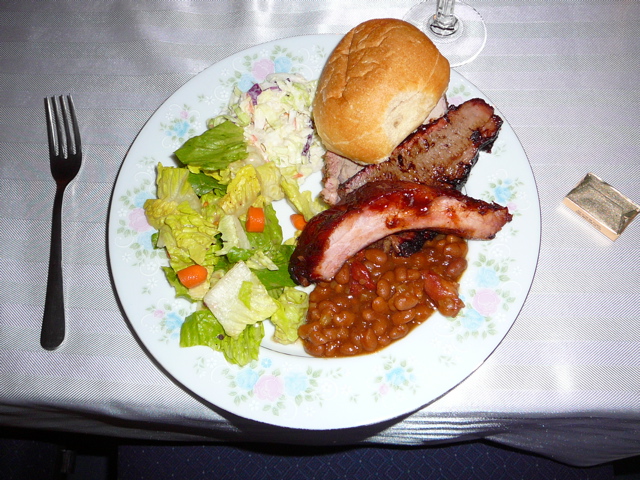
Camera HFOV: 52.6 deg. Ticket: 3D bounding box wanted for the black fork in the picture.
[{"bbox_3d":[-0.171,-0.014,0.425,0.024,0.018,0.182,-6,68,-3],"label":"black fork"}]

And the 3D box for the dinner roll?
[{"bbox_3d":[0.037,-0.096,0.414,0.073,0.057,0.097,26,70,10],"label":"dinner roll"}]

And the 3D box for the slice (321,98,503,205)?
[{"bbox_3d":[0.065,-0.049,0.430,0.132,0.026,0.063,-42,74,-15],"label":"slice"}]

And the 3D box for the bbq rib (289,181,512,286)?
[{"bbox_3d":[0.051,-0.006,0.403,0.135,0.032,0.051,-14,69,-6],"label":"bbq rib"}]

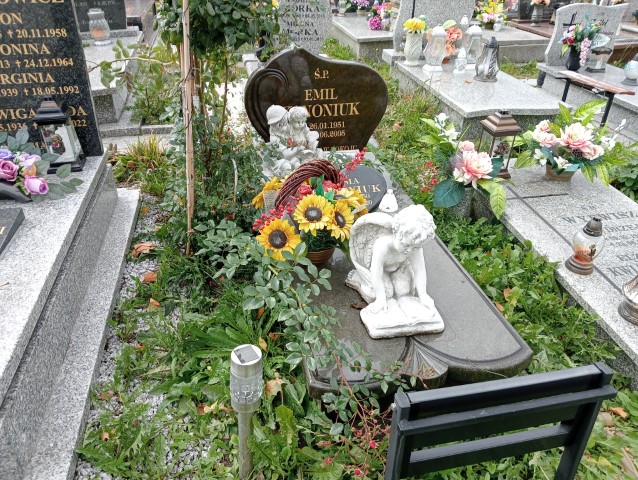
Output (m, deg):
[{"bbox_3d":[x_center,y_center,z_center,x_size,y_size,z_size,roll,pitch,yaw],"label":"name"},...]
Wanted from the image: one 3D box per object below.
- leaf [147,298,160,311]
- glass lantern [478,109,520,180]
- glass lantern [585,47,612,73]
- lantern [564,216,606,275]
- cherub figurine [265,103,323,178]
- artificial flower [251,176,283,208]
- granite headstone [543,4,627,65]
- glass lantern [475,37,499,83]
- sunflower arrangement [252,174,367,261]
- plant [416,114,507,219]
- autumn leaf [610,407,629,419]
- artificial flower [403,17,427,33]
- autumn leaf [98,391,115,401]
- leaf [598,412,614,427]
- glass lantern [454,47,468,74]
[{"bbox_3d":[-0.756,0.295,2.360,0.067,0.031,0.067,-5,31,-9],"label":"leaf"},{"bbox_3d":[1.020,-0.557,2.937,0.186,0.347,0.186,-5,31,-9],"label":"glass lantern"},{"bbox_3d":[2.579,-1.669,4.760,0.180,0.190,0.160,-5,31,-9],"label":"glass lantern"},{"bbox_3d":[1.083,0.009,2.091,0.124,0.228,0.124,-5,31,-9],"label":"lantern"},{"bbox_3d":[-0.131,-0.539,2.813,0.290,0.350,0.200,-11,33,-17],"label":"cherub figurine"},{"bbox_3d":[-0.208,-0.189,2.050,0.090,0.115,0.115,-17,35,-26],"label":"artificial flower"},{"bbox_3d":[2.728,-2.128,5.309,0.797,0.590,0.103,-5,31,-9],"label":"granite headstone"},{"bbox_3d":[1.456,-1.555,4.416,0.200,0.350,0.200,-6,32,-9],"label":"glass lantern"},{"bbox_3d":[-0.038,-0.077,2.203,0.445,0.383,0.321,-5,31,-9],"label":"sunflower arrangement"},{"bbox_3d":[0.657,-0.368,2.509,0.440,0.420,0.380,-1,32,-1],"label":"plant"},{"bbox_3d":[0.979,0.558,1.679,0.035,0.022,0.058,-22,37,-32],"label":"autumn leaf"},{"bbox_3d":[0.882,-1.969,4.720,0.200,0.130,0.180,-5,31,-9],"label":"artificial flower"},{"bbox_3d":[-0.719,0.526,1.749,0.052,0.020,0.038,-6,32,-9],"label":"autumn leaf"},{"bbox_3d":[1.004,0.628,1.807,0.060,0.026,0.057,-5,31,-9],"label":"leaf"},{"bbox_3d":[1.254,-1.581,4.538,0.110,0.215,0.110,-5,31,-9],"label":"glass lantern"}]

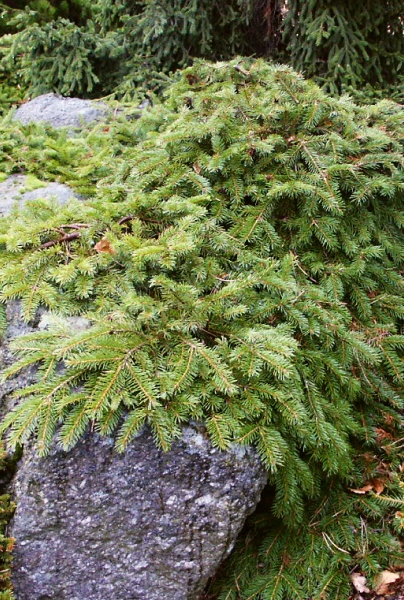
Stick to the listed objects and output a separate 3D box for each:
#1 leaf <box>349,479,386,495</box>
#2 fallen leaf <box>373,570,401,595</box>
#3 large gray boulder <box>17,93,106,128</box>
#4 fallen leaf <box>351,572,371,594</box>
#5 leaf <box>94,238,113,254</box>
[{"bbox_3d":[0.349,0.397,1.721,0.070,0.022,0.040,0,27,0],"label":"leaf"},{"bbox_3d":[0.337,0.515,1.477,0.058,0.020,0.036,-24,36,-39],"label":"fallen leaf"},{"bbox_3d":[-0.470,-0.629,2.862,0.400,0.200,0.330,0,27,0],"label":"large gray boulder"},{"bbox_3d":[0.291,0.520,1.485,0.032,0.020,0.046,-12,29,-22],"label":"fallen leaf"},{"bbox_3d":[-0.221,-0.121,1.833,0.045,0.022,0.040,0,27,0],"label":"leaf"}]

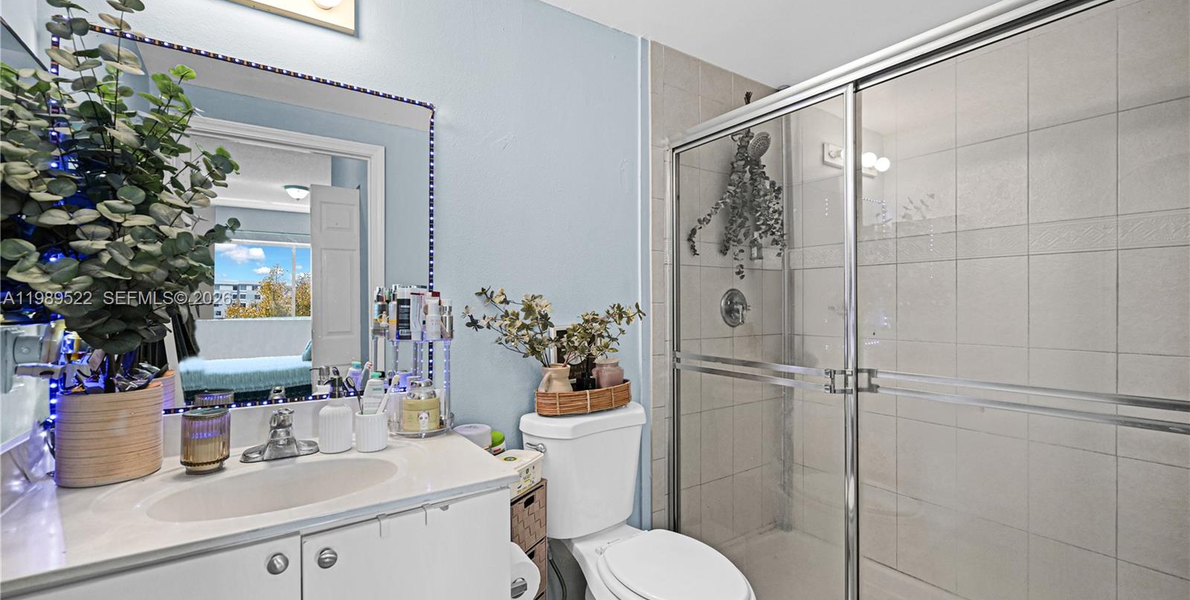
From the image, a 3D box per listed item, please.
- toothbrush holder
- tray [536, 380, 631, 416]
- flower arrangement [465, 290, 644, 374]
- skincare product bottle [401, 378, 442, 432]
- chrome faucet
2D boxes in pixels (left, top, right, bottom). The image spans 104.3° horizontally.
[{"bbox_3d":[-0.542,0.317,1.129,0.071,0.087,0.071,-1,0,-34],"label":"toothbrush holder"},{"bbox_3d":[-0.024,0.339,1.655,0.360,0.083,0.120,-1,0,-34],"label":"tray"},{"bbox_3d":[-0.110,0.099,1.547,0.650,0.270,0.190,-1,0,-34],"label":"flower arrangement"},{"bbox_3d":[-0.468,0.281,1.256,0.089,0.133,0.089,-1,0,-32],"label":"skincare product bottle"},{"bbox_3d":[-0.714,0.307,1.045,0.153,0.110,0.130,-1,0,-34],"label":"chrome faucet"}]

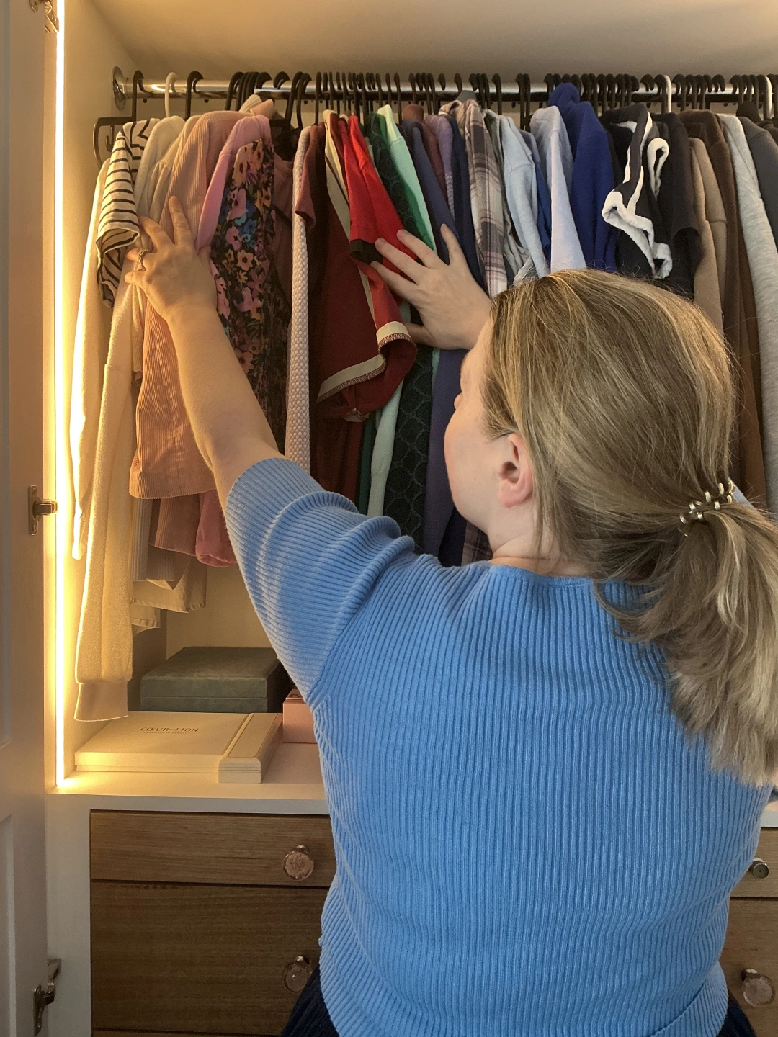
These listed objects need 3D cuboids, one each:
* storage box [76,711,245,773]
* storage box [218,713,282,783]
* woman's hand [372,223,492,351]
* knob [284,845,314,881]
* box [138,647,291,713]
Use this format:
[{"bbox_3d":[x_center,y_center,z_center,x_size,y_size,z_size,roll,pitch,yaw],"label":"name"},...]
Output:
[{"bbox_3d":[-0.342,0.347,1.309,0.214,0.026,0.211,1,3,1],"label":"storage box"},{"bbox_3d":[-0.205,0.346,1.279,0.059,0.035,0.223,1,3,1],"label":"storage box"},{"bbox_3d":[0.054,-0.296,1.065,0.180,0.138,0.060,38,0,18],"label":"woman's hand"},{"bbox_3d":[-0.117,0.449,1.094,0.039,0.039,0.042,1,3,1],"label":"knob"},{"bbox_3d":[-0.305,0.305,1.530,0.212,0.092,0.257,1,3,1],"label":"box"}]

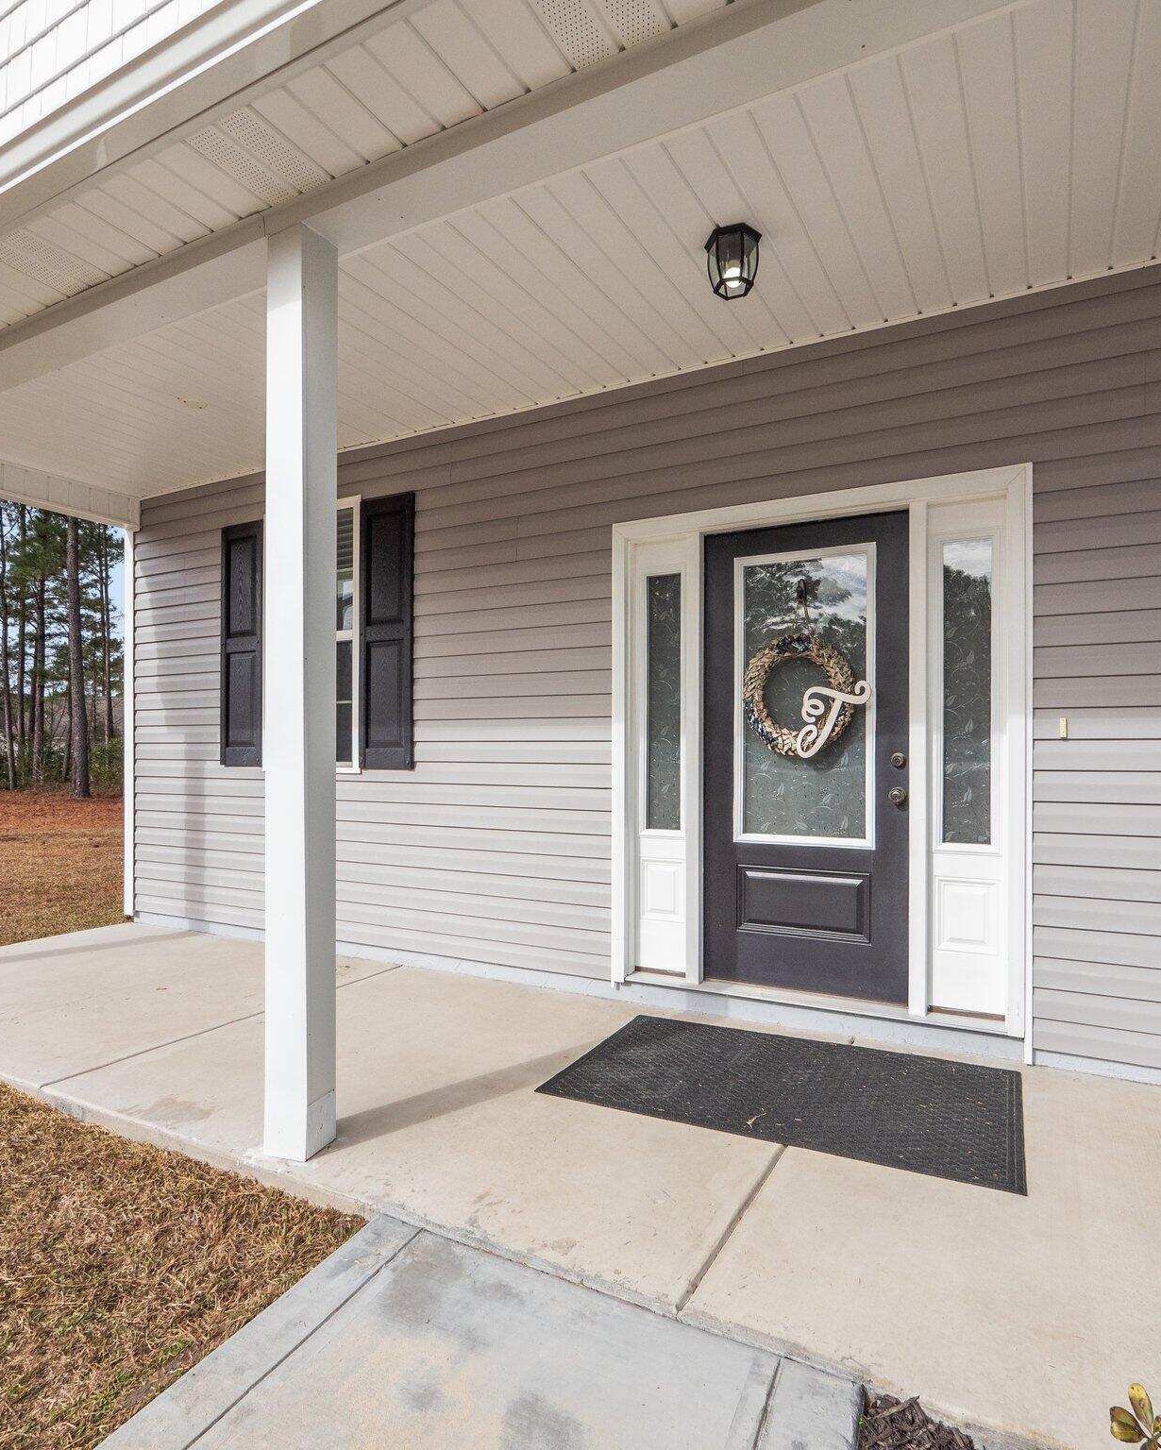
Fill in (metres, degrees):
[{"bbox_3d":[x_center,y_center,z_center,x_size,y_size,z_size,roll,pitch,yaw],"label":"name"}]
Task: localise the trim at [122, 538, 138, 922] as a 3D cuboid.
[{"bbox_3d":[-3.045,-0.015,5.345,0.100,2.630,0.090,0,-1,28],"label":"trim"}]

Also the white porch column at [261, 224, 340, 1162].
[{"bbox_3d":[-0.826,-0.092,2.346,0.145,2.700,0.142,0,-1,28],"label":"white porch column"}]

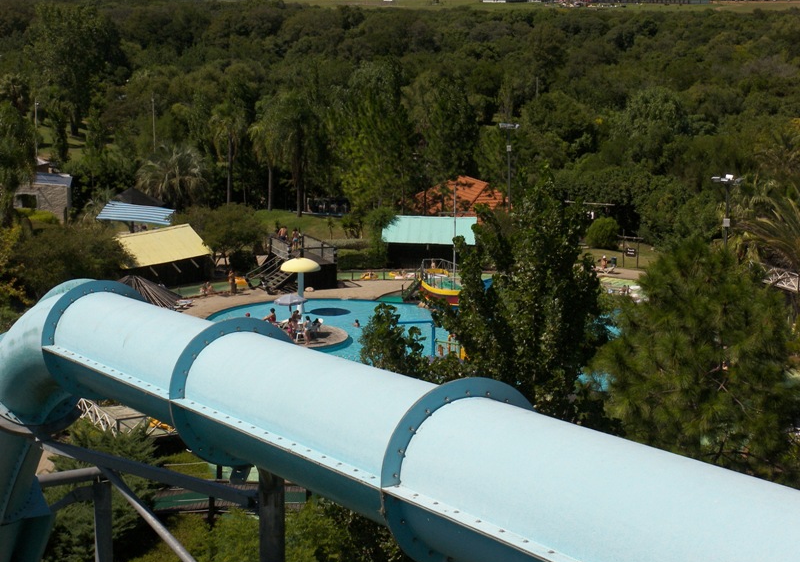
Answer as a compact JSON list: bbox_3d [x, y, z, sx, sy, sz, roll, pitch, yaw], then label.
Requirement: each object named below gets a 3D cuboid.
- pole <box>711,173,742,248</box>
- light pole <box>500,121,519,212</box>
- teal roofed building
[{"bbox_3d":[18.650,-1.120,101.860,1.750,9.800,1.100,0,10,0],"label":"pole"},{"bbox_3d":[8.380,-7.290,136.820,1.500,9.800,0.700,0,10,0],"label":"light pole"},{"bbox_3d":[2.330,-2.920,129.770,6.700,3.650,5.000,1,10,7],"label":"teal roofed building"}]

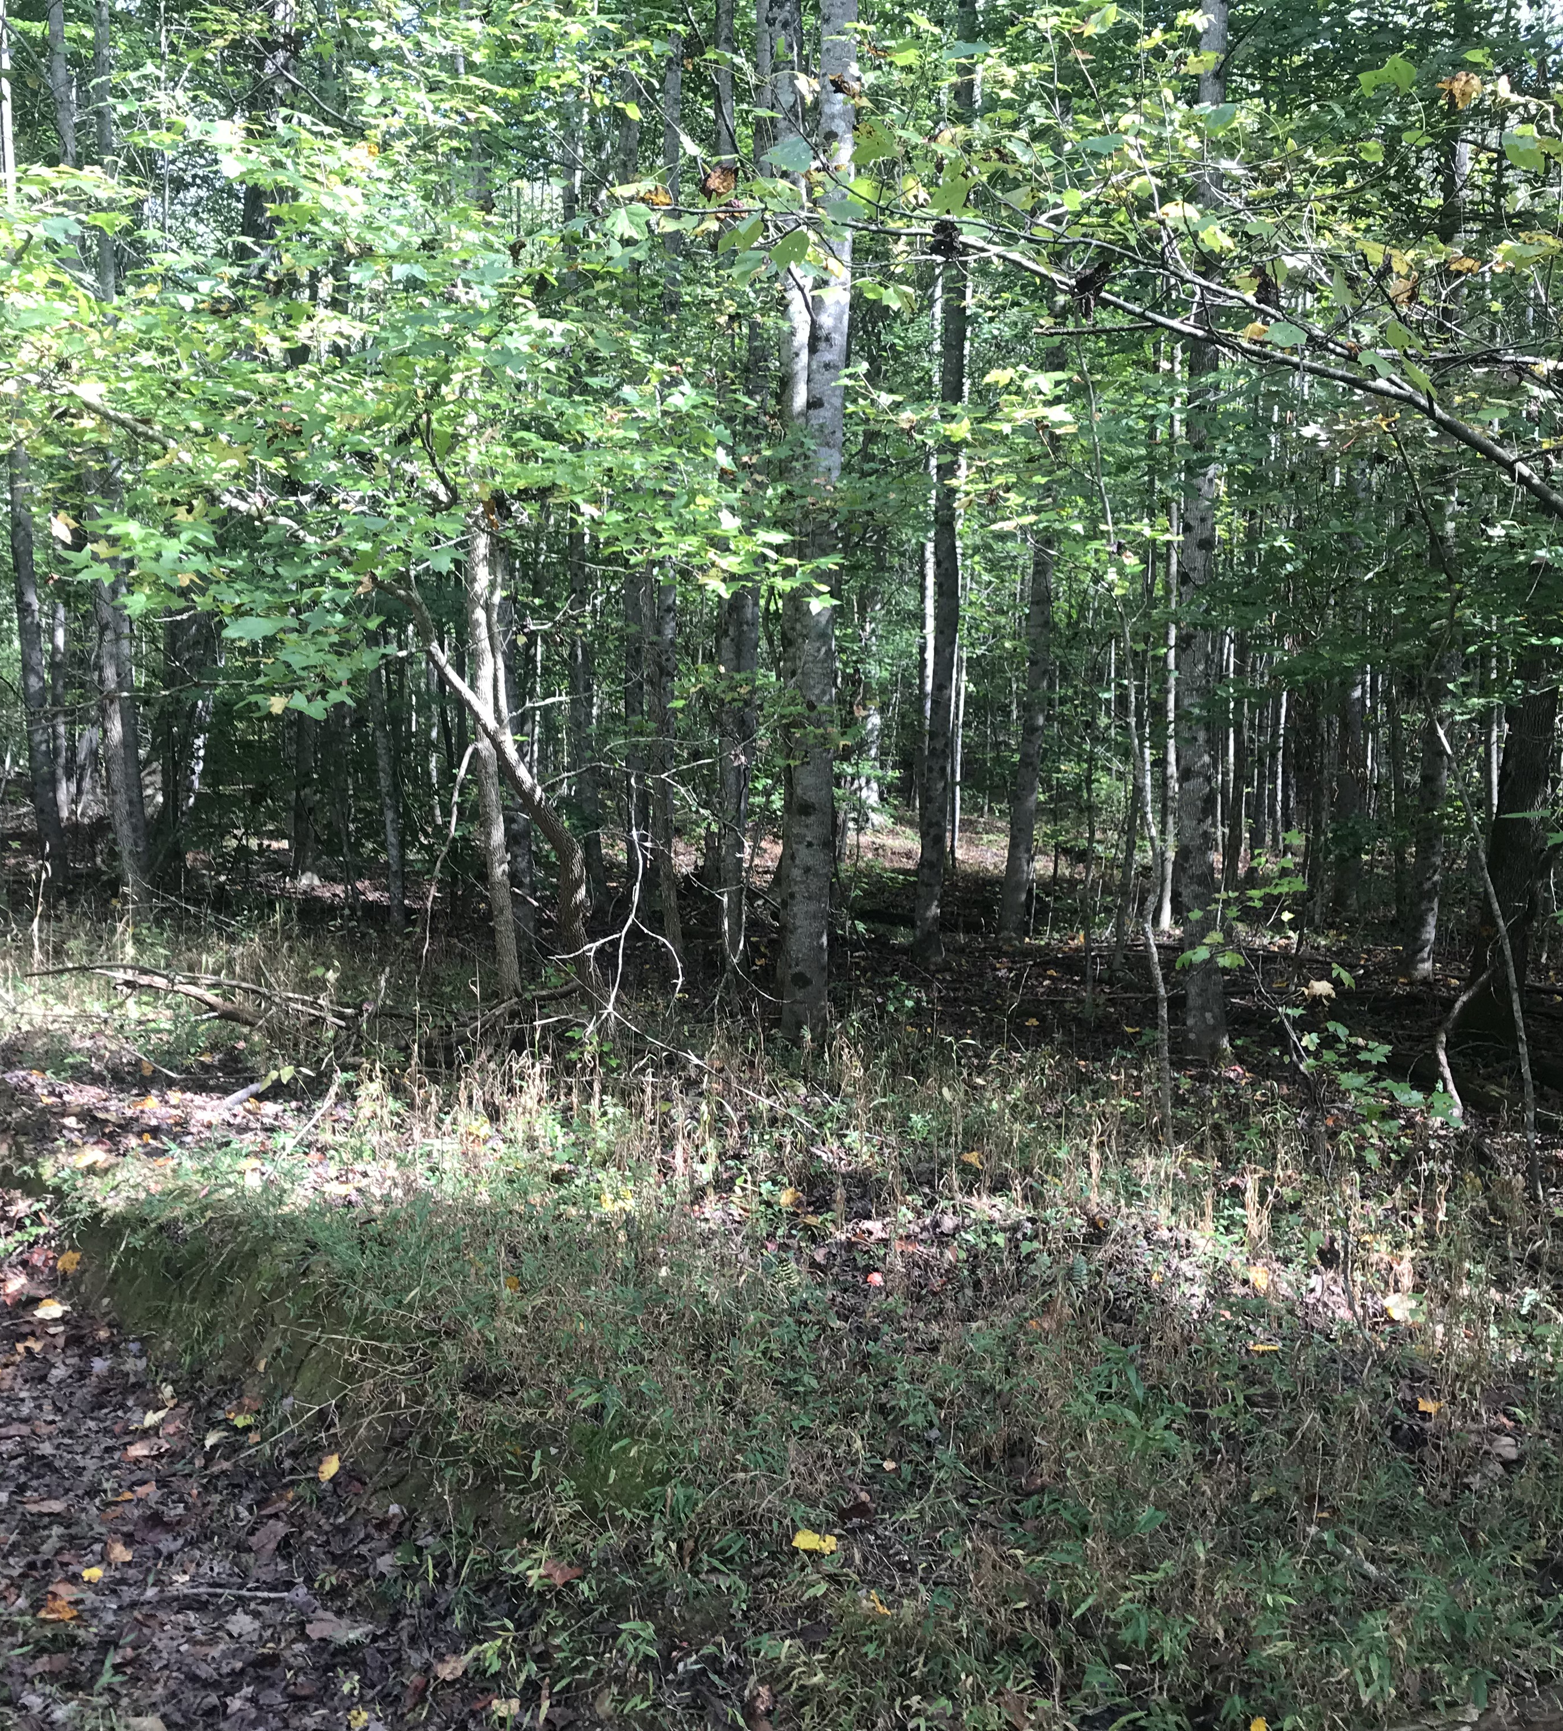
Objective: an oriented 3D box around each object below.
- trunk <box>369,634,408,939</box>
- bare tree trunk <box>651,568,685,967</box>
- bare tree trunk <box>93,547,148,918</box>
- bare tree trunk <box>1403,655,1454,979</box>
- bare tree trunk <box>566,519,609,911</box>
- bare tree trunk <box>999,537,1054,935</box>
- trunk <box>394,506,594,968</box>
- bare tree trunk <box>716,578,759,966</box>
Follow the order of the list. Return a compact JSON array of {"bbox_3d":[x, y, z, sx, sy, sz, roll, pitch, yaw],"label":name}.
[{"bbox_3d":[-2.415,-0.496,11.498,0.204,1.782,0.143,0,6,0],"label":"trunk"},{"bbox_3d":[-0.605,-0.518,10.012,0.169,2.136,0.118,0,6,0],"label":"bare tree trunk"},{"bbox_3d":[-4.248,-0.853,12.075,0.260,2.372,0.182,0,6,0],"label":"bare tree trunk"},{"bbox_3d":[3.316,-0.244,9.639,0.199,1.670,0.139,0,6,0],"label":"bare tree trunk"},{"bbox_3d":[-1.253,-0.967,12.148,0.253,2.537,0.177,0,6,0],"label":"bare tree trunk"},{"bbox_3d":[1.447,-0.776,11.098,0.297,2.424,0.208,0,6,0],"label":"bare tree trunk"},{"bbox_3d":[-1.416,-0.575,9.218,0.937,2.271,0.500,0,6,0],"label":"trunk"},{"bbox_3d":[-0.225,-0.478,9.642,0.217,1.985,0.193,0,6,0],"label":"bare tree trunk"}]

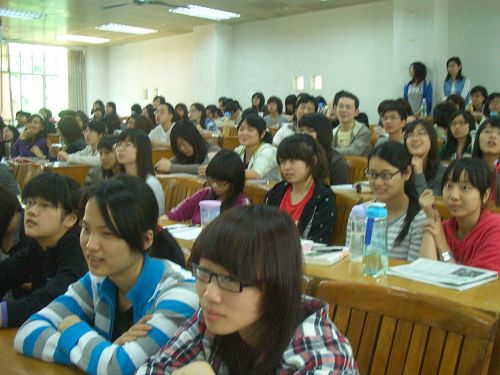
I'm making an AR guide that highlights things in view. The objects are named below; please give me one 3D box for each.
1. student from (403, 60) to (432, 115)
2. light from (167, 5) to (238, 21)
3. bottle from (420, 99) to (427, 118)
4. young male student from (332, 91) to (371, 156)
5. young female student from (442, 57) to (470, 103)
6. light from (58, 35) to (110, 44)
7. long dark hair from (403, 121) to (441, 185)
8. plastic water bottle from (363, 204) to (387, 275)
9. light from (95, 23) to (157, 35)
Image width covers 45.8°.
[{"bbox_3d":[2.322,-0.948,8.274,0.450,1.600,0.300,2,6,29],"label":"student"},{"bbox_3d":[-0.742,-3.031,10.260,0.580,0.090,1.190,3,7,40],"label":"light"},{"bbox_3d":[1.919,-0.874,6.550,0.066,0.220,0.066,3,7,40],"label":"bottle"},{"bbox_3d":[0.676,-0.087,4.462,0.500,1.270,0.720,3,7,36],"label":"young male student"},{"bbox_3d":[2.828,-0.982,8.174,0.450,1.600,0.300,2,6,30],"label":"young female student"},{"bbox_3d":[-3.614,-3.192,12.633,0.580,0.090,1.190,3,7,40],"label":"light"},{"bbox_3d":[1.005,-0.210,3.450,0.200,0.350,0.220,6,10,36],"label":"long dark hair"},{"bbox_3d":[0.380,0.156,1.790,0.074,0.212,0.074,-1,5,0],"label":"plastic water bottle"},{"bbox_3d":[-2.408,-3.125,11.637,0.580,0.090,1.190,3,7,40],"label":"light"}]

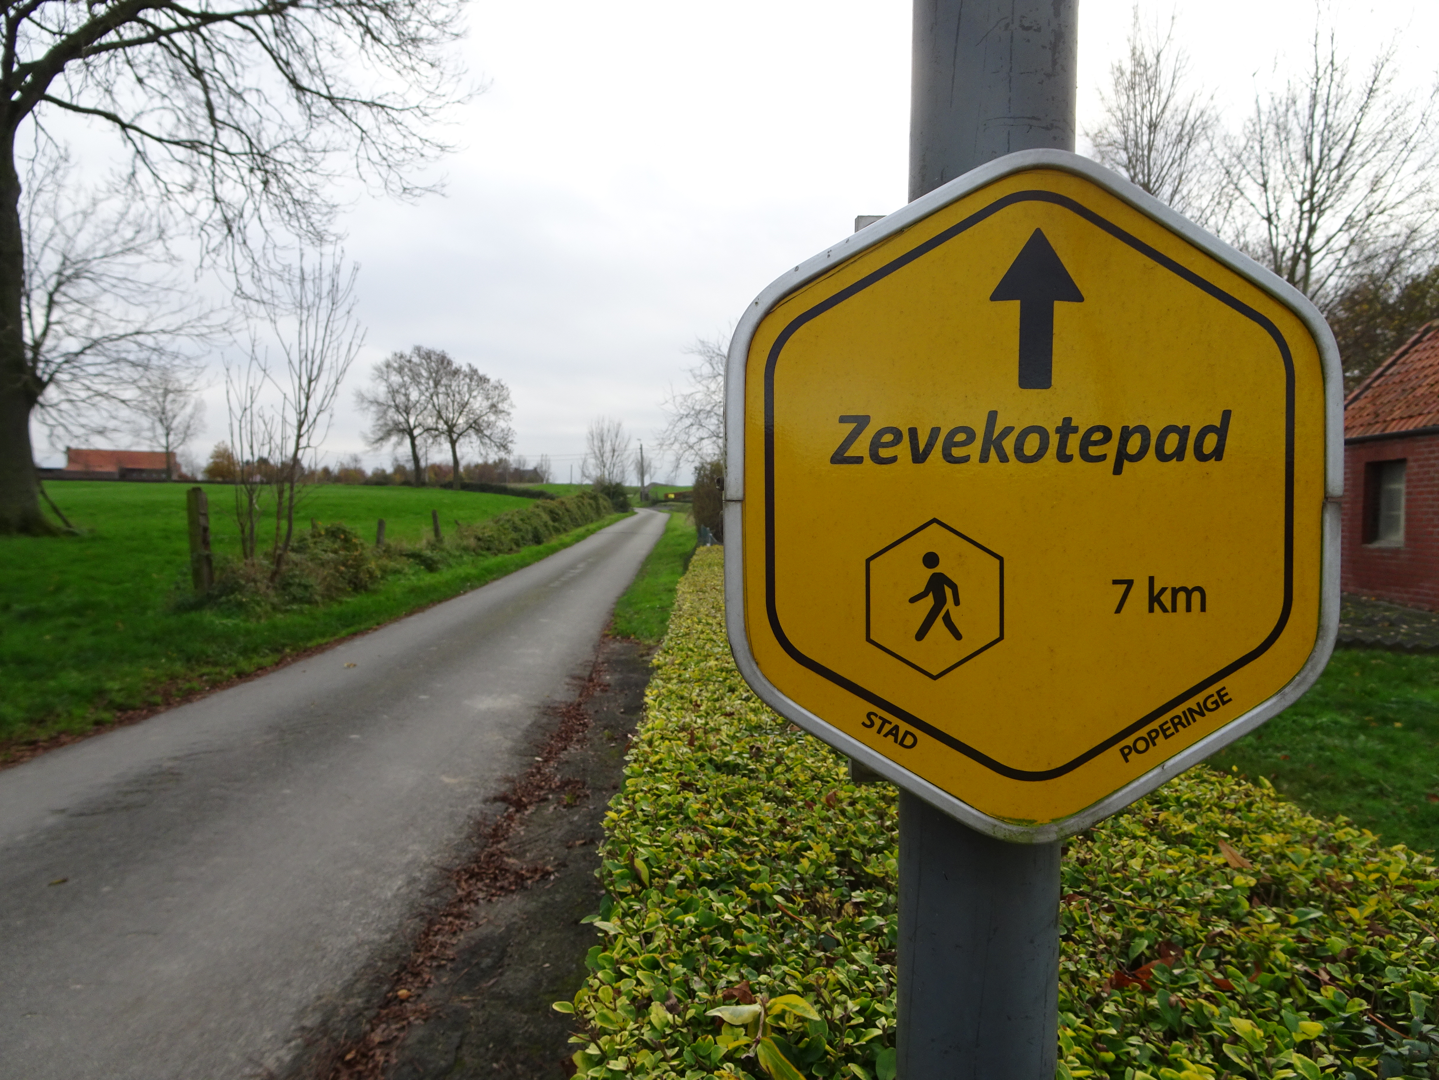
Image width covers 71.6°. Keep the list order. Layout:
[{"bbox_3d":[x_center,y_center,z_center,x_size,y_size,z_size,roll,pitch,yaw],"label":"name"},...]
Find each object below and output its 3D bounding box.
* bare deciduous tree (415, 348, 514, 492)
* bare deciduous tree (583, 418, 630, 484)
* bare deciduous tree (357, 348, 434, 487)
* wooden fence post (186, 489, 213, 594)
[{"bbox_3d":[-22.558,-10.560,88.000,8.726,12.692,8.726,0,3,0],"label":"bare deciduous tree"},{"bbox_3d":[-8.649,-6.080,76.000,3.682,6.594,3.682,0,3,0],"label":"bare deciduous tree"},{"bbox_3d":[-29.256,-11.054,90.000,7.099,12.473,7.099,0,3,0],"label":"bare deciduous tree"},{"bbox_3d":[-6.923,0.015,13.300,0.230,1.454,0.200,-2,4,-35],"label":"wooden fence post"}]

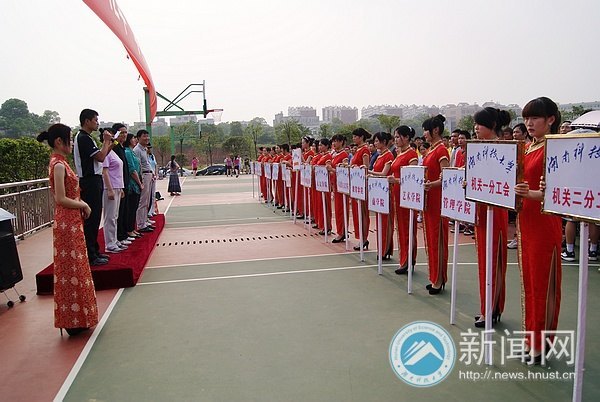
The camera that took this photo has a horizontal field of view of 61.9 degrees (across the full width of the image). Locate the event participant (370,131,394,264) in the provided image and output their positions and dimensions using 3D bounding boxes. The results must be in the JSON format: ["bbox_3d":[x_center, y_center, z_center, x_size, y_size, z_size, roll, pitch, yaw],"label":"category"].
[{"bbox_3d":[1.096,-0.069,6.650,0.360,1.690,0.440,-4,5,-20],"label":"event participant"}]

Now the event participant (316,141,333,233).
[{"bbox_3d":[0.445,-0.264,9.100,0.360,1.730,0.440,-4,5,-20],"label":"event participant"}]

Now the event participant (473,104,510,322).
[{"bbox_3d":[1.515,0.136,3.980,0.350,1.730,0.430,-3,5,-15],"label":"event participant"}]

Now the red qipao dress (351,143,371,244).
[{"bbox_3d":[0.900,-0.127,7.450,0.270,1.430,0.400,-4,5,-20],"label":"red qipao dress"}]

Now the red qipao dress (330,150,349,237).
[{"bbox_3d":[0.620,-0.112,7.812,0.270,1.350,0.400,-3,5,-18],"label":"red qipao dress"}]

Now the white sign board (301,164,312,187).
[{"bbox_3d":[0.126,-0.466,9.250,0.030,0.430,0.560,-3,5,-19],"label":"white sign board"}]

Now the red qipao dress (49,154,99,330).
[{"bbox_3d":[-1.792,0.337,3.934,0.370,1.400,0.420,-3,5,-15],"label":"red qipao dress"}]

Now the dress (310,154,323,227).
[{"bbox_3d":[0.358,-0.223,9.950,0.270,1.430,0.400,-4,5,-20],"label":"dress"}]

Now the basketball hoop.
[{"bbox_3d":[-2.734,-2.766,16.200,0.580,0.440,0.460,-3,5,-12],"label":"basketball hoop"}]

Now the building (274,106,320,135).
[{"bbox_3d":[-1.648,-53.056,330.000,30.000,19.000,15.000,-1,5,9],"label":"building"}]

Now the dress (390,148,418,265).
[{"bbox_3d":[1.238,0.078,5.859,0.280,1.430,0.390,-3,5,-15],"label":"dress"}]

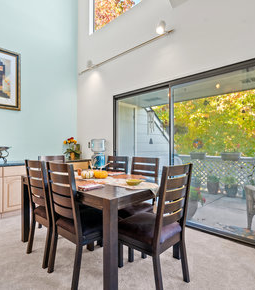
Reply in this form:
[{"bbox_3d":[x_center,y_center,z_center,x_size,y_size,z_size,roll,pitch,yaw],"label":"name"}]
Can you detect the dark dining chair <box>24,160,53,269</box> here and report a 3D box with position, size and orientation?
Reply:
[{"bbox_3d":[-0.707,0.626,2.008,0.465,0.950,0.545,0,0,44],"label":"dark dining chair"}]

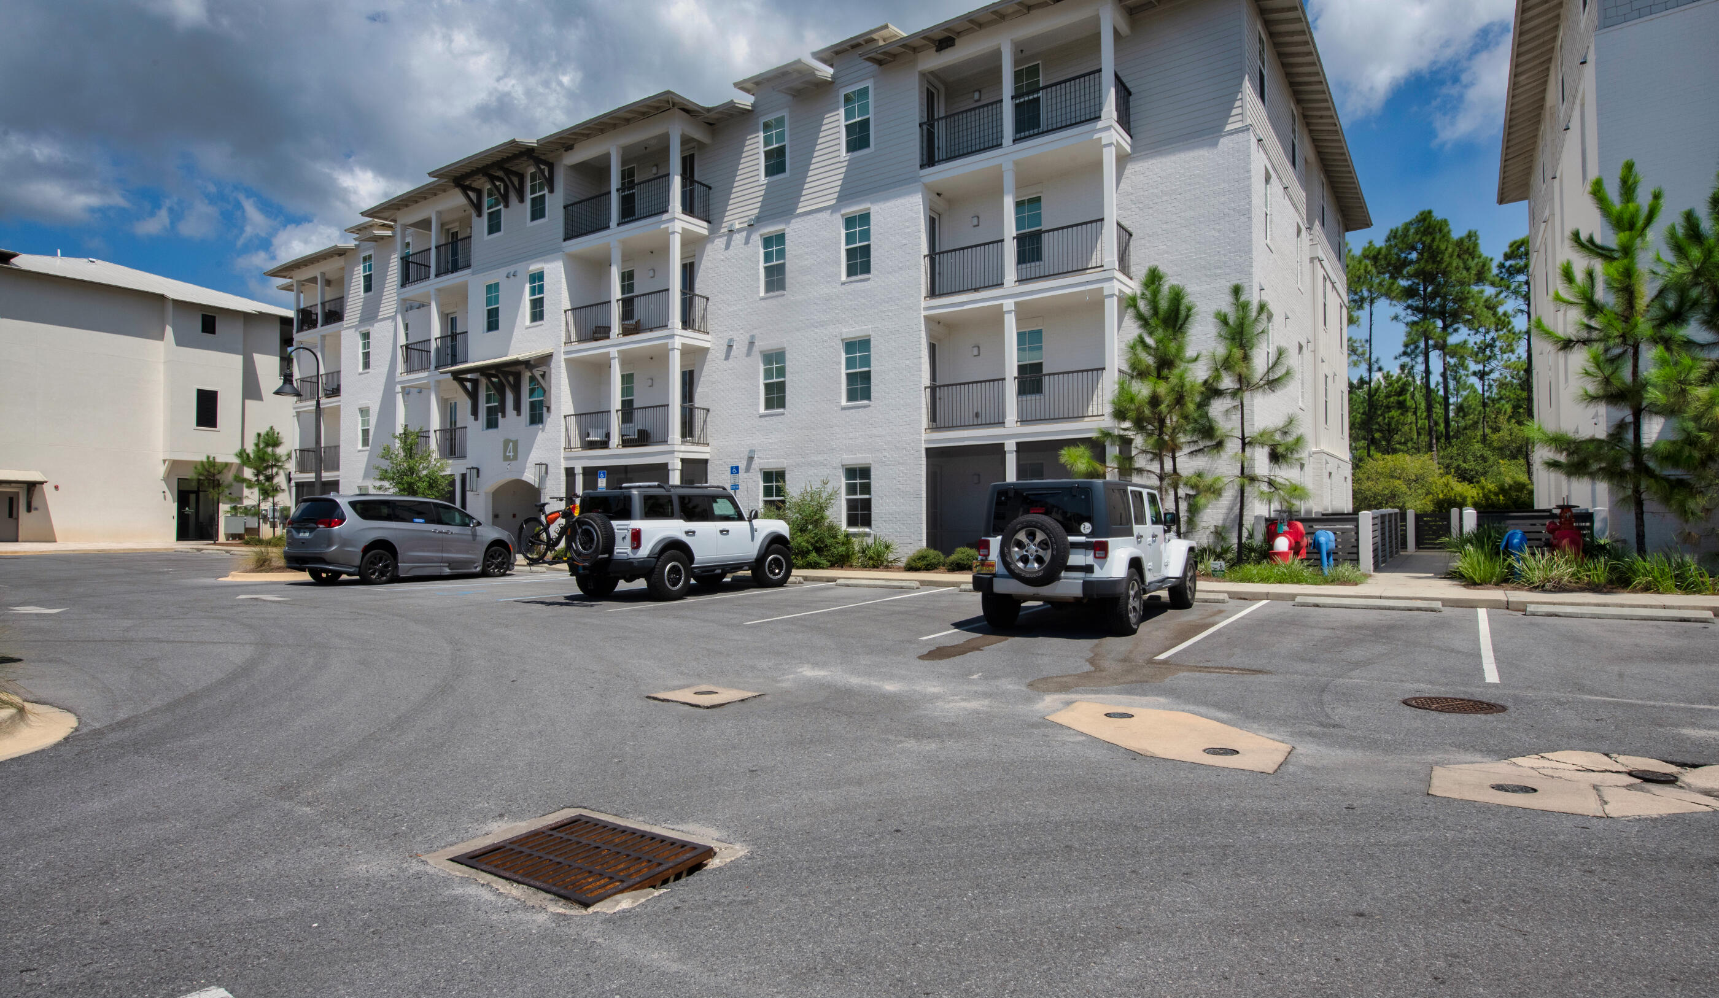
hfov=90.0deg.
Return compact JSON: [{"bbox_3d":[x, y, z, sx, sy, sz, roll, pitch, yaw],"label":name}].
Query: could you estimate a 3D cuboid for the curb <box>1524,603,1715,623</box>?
[{"bbox_3d":[9.430,1.430,10.730,1.830,0.130,0.170,-1,-1,32],"label":"curb"}]

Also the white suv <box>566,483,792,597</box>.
[{"bbox_3d":[-3.331,0.802,16.404,2.000,1.930,4.800,-1,-1,31],"label":"white suv"}]

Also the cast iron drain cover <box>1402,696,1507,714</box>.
[{"bbox_3d":[4.380,1.535,6.335,0.640,0.040,0.640,-1,-2,34],"label":"cast iron drain cover"}]

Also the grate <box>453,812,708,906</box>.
[{"bbox_3d":[-1.157,1.505,3.600,0.825,0.060,0.650,-1,-1,35],"label":"grate"}]

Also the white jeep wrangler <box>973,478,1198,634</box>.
[{"bbox_3d":[3.180,0.695,11.630,1.900,1.820,4.420,-1,-1,33],"label":"white jeep wrangler"}]

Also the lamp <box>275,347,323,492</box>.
[{"bbox_3d":[-13.343,-0.898,20.511,0.700,5.400,1.150,-1,-1,40],"label":"lamp"}]

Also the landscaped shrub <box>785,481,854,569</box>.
[{"bbox_3d":[-1.015,0.608,21.289,1.850,2.150,1.650,-1,-1,35],"label":"landscaped shrub"}]

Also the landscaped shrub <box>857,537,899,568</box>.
[{"bbox_3d":[0.420,1.310,20.700,1.000,0.760,0.950,0,-1,0],"label":"landscaped shrub"}]

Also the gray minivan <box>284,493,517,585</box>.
[{"bbox_3d":[-10.490,0.942,20.154,2.020,1.810,5.180,-1,-1,25],"label":"gray minivan"}]

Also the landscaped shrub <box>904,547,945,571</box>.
[{"bbox_3d":[1.463,1.326,19.302,0.920,0.540,0.880,0,-1,0],"label":"landscaped shrub"}]

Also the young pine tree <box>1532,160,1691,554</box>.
[{"bbox_3d":[11.507,-1.897,12.952,1.950,6.400,1.950,-1,-1,35],"label":"young pine tree"}]

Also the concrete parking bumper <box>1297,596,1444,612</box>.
[{"bbox_3d":[7.373,1.523,12.450,1.830,0.140,0.180,-1,-1,30],"label":"concrete parking bumper"}]

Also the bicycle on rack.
[{"bbox_3d":[-4.972,0.461,14.172,1.880,1.120,0.720,-1,-1,35],"label":"bicycle on rack"}]

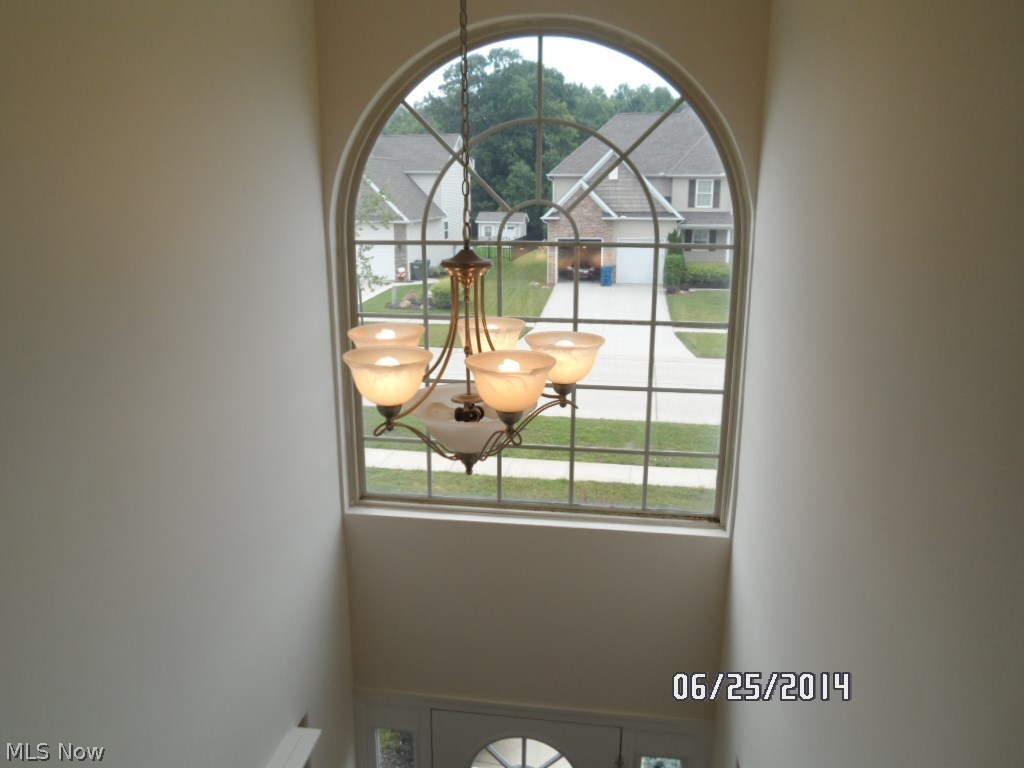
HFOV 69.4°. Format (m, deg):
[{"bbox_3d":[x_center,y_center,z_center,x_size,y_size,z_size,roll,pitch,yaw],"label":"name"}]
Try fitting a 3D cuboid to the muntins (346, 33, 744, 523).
[{"bbox_3d":[0.108,-0.396,3.117,1.645,2.000,0.045,2,14,8],"label":"muntins"}]

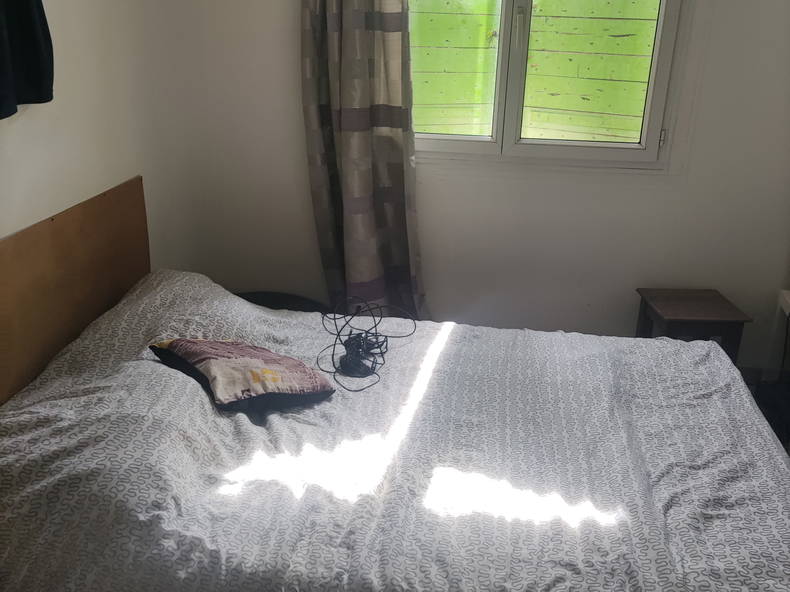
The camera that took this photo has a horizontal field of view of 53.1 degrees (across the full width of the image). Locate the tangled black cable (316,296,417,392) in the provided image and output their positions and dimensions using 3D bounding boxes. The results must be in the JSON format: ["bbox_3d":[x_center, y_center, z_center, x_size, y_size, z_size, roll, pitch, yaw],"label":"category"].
[{"bbox_3d":[-0.088,0.141,2.426,0.285,0.140,0.400,2,20,1],"label":"tangled black cable"}]

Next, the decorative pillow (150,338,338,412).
[{"bbox_3d":[-0.433,0.205,2.237,0.370,0.125,0.375,-5,21,-42],"label":"decorative pillow"}]

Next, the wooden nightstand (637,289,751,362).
[{"bbox_3d":[1.212,0.241,3.323,0.344,0.445,0.366,1,20,-2],"label":"wooden nightstand"}]

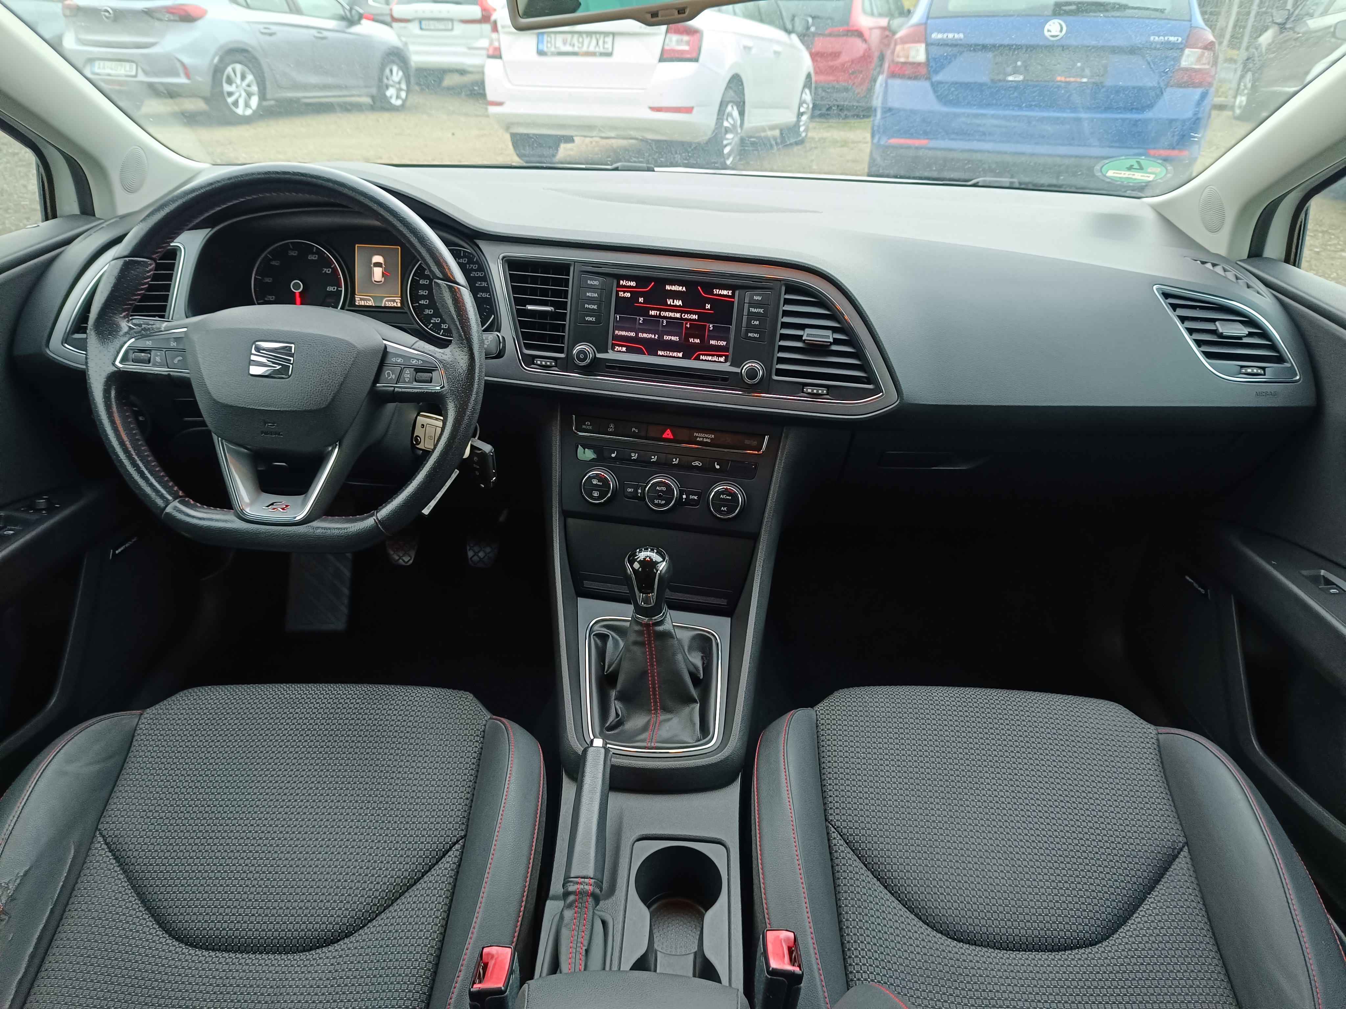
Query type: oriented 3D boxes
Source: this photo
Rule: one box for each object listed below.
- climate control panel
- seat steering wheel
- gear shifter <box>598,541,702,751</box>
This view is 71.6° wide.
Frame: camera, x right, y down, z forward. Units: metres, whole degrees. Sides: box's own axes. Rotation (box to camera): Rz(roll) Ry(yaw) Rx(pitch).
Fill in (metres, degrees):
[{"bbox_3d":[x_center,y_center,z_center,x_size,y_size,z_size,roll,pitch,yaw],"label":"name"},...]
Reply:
[{"bbox_3d":[-0.007,-0.036,1.060,0.225,0.110,0.035,7,3,8],"label":"climate control panel"},{"bbox_3d":[-0.361,-0.138,0.885,0.372,0.360,0.090,2,3,-1],"label":"seat steering wheel"},{"bbox_3d":[-0.021,0.127,0.900,0.108,0.148,0.130,2,36,0],"label":"gear shifter"}]

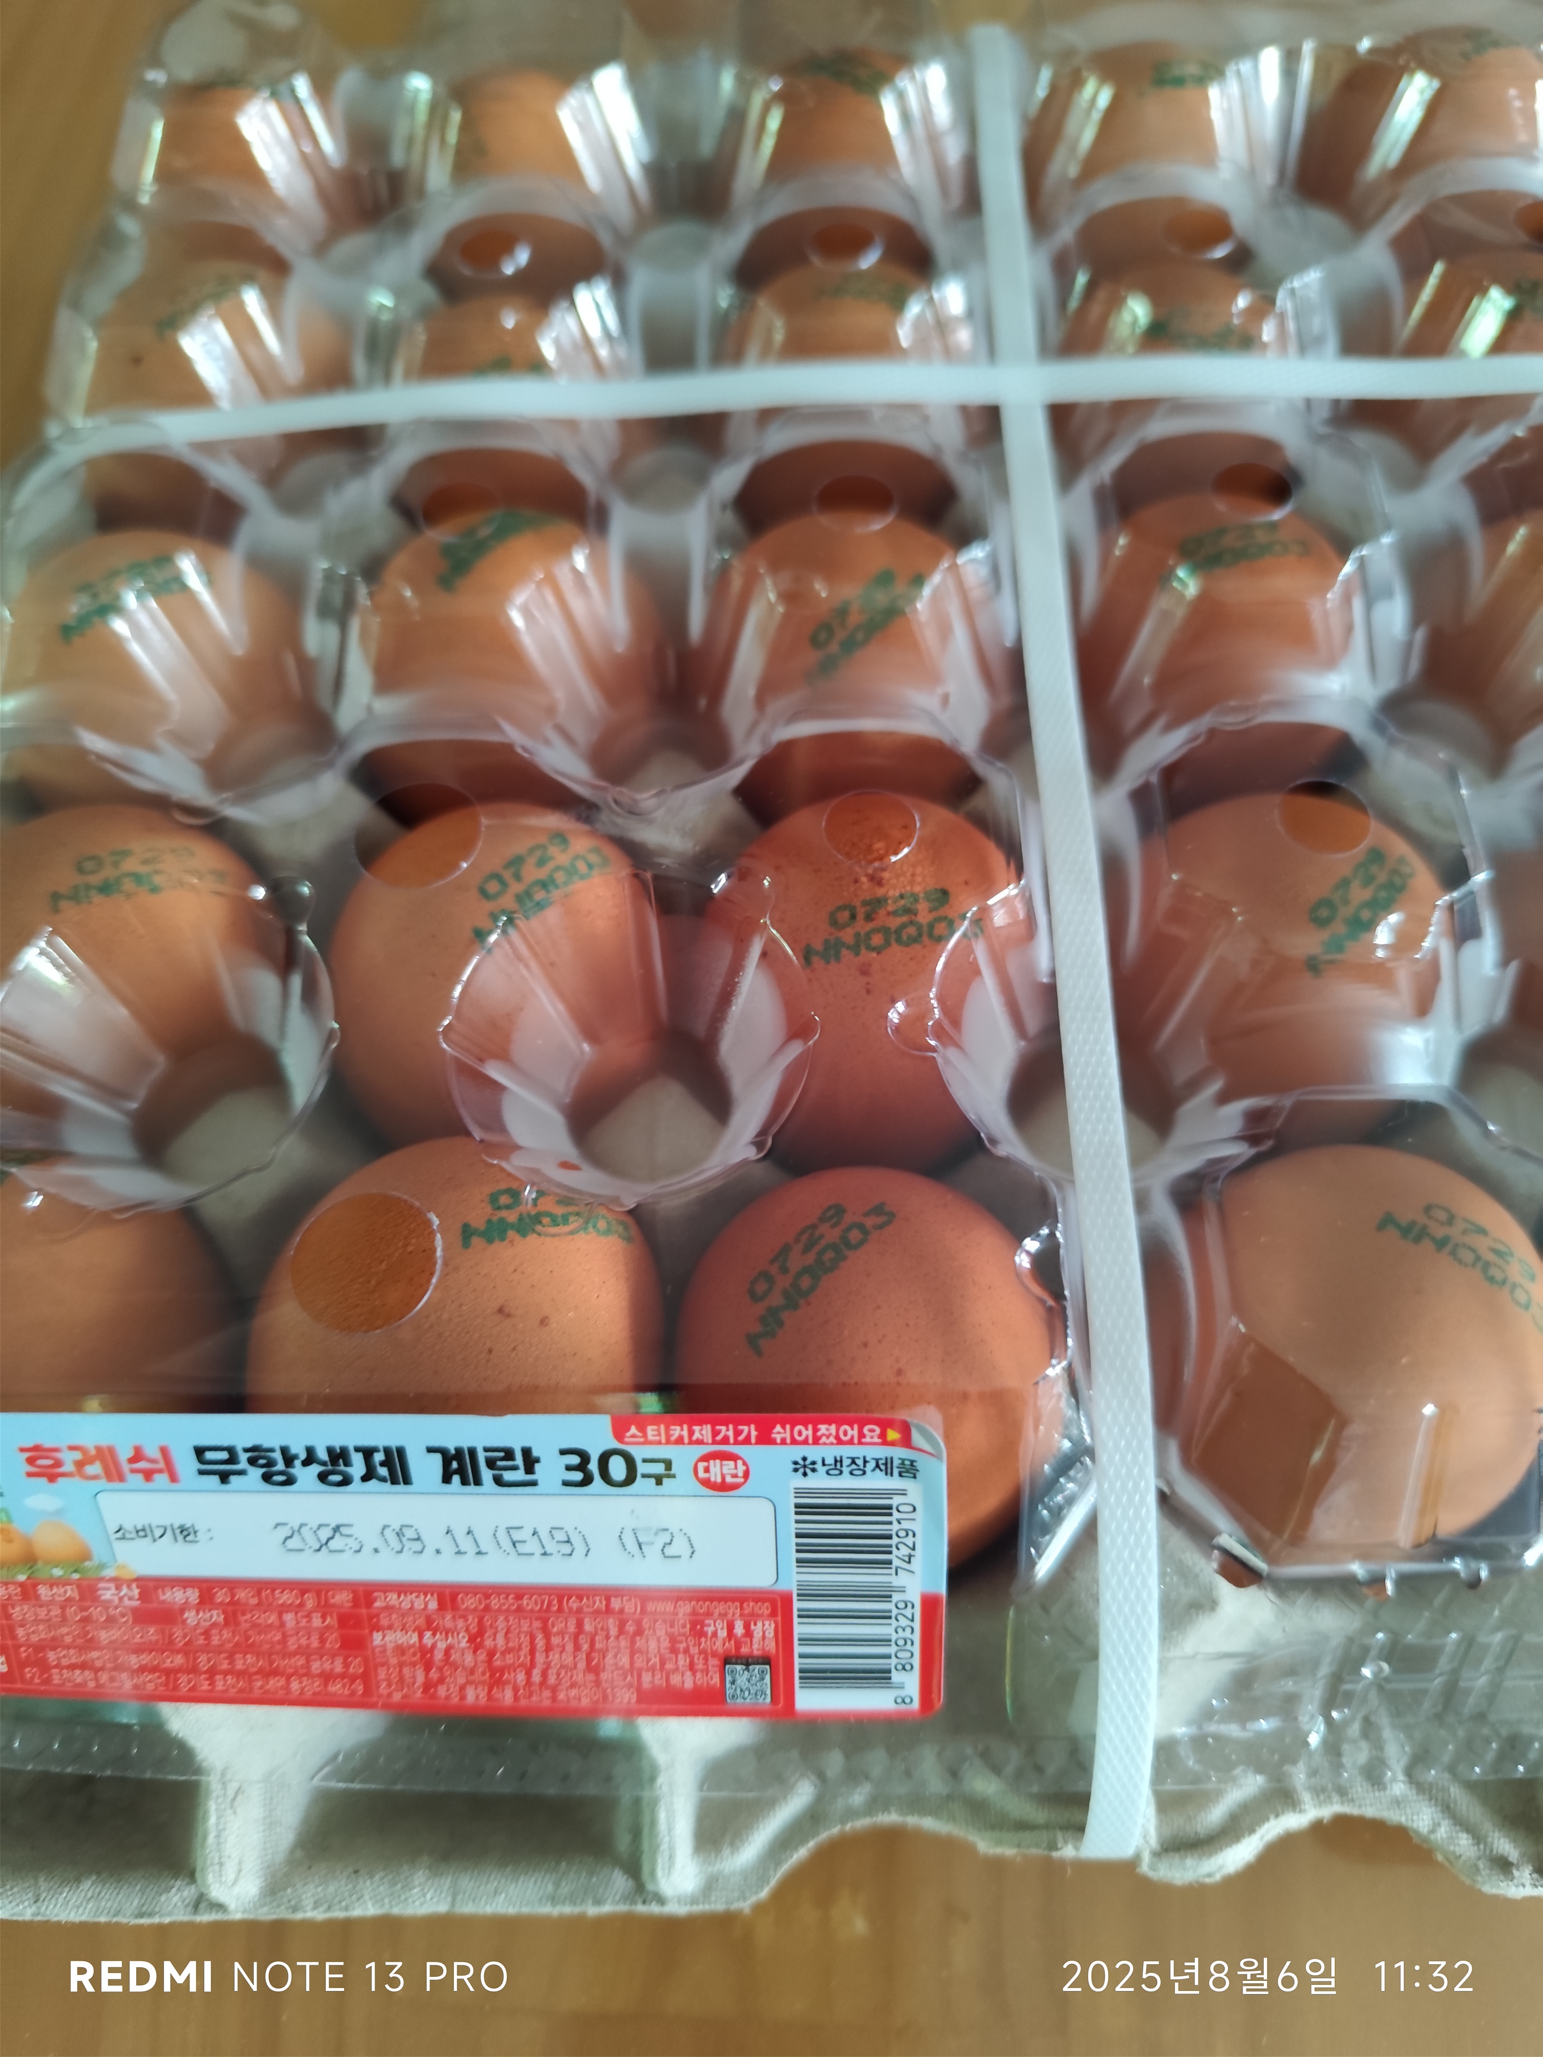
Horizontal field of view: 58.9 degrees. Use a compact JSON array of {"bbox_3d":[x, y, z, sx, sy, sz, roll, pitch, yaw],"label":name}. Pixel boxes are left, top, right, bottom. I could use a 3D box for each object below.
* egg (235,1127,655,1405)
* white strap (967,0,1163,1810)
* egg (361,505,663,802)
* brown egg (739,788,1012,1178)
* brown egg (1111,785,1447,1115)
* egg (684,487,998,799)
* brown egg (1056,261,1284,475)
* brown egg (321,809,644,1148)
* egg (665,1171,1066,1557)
[{"bbox_3d":[-0.037,0.036,0.162,0.044,0.057,0.044,-1,65,1],"label":"egg"},{"bbox_3d":[0.037,-0.052,0.202,0.008,0.052,0.303,-1,65,1],"label":"white strap"},{"bbox_3d":[-0.038,-0.049,0.201,0.044,0.056,0.044,1,63,-2],"label":"egg"},{"bbox_3d":[0.013,-0.005,0.178,0.044,0.056,0.044,-1,61,1],"label":"brown egg"},{"bbox_3d":[0.064,-0.007,0.178,0.043,0.056,0.043,0,64,0],"label":"brown egg"},{"bbox_3d":[0.012,-0.050,0.201,0.044,0.056,0.044,-1,64,2],"label":"egg"},{"bbox_3d":[0.065,-0.099,0.227,0.042,0.054,0.042,-1,65,1],"label":"brown egg"},{"bbox_3d":[-0.037,-0.007,0.185,0.043,0.055,0.043,-1,65,1],"label":"brown egg"},{"bbox_3d":[0.011,0.039,0.161,0.044,0.057,0.044,-1,65,1],"label":"egg"}]

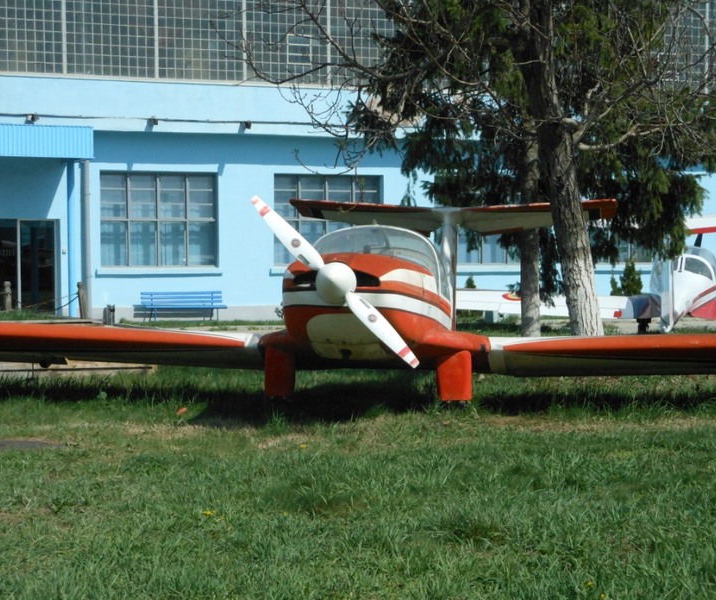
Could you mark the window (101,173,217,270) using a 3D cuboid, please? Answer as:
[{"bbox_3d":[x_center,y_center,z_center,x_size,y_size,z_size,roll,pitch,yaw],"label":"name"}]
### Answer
[{"bbox_3d":[-4.840,-1.954,42.602,2.936,2.329,0.200,-1,2,-21],"label":"window"}]

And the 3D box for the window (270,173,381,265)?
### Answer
[{"bbox_3d":[-0.771,-2.007,44.185,2.931,2.300,0.200,-1,2,-21],"label":"window"}]

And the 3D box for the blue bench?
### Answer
[{"bbox_3d":[-4.151,0.176,42.170,2.017,0.751,0.600,-1,2,-21],"label":"blue bench"}]

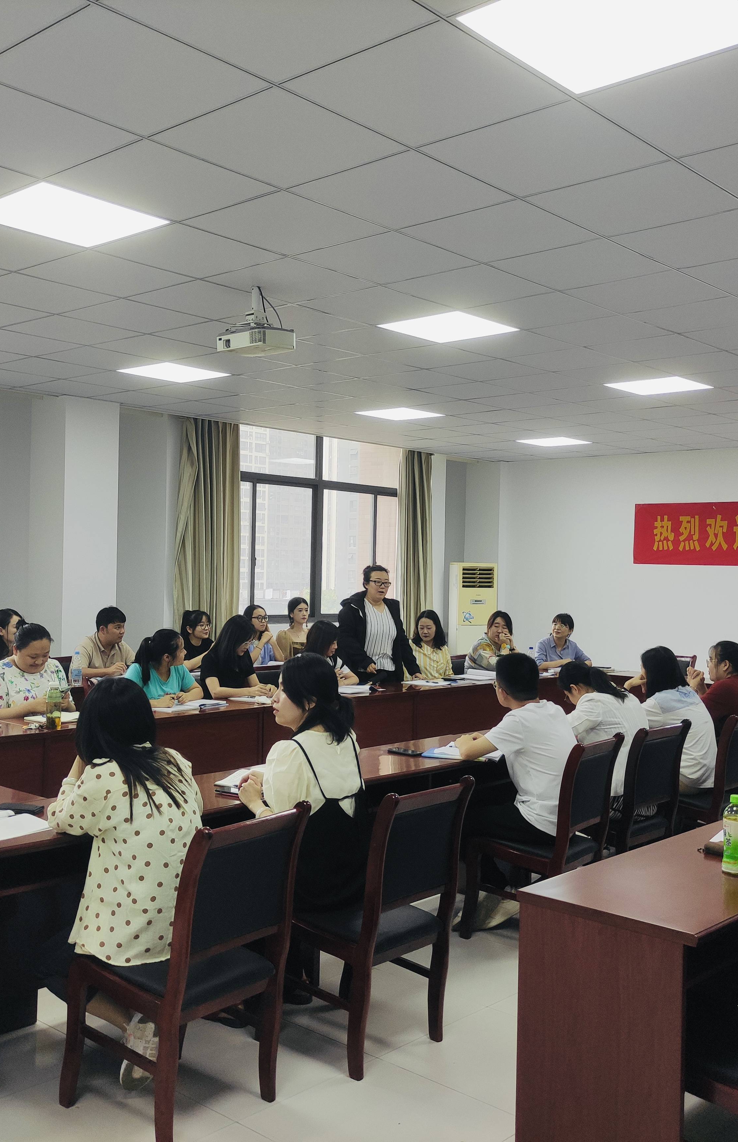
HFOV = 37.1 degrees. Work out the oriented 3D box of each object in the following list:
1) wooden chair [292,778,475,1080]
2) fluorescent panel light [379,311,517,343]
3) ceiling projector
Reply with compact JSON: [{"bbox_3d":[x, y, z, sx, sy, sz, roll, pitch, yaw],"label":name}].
[{"bbox_3d":[-0.006,1.124,3.726,0.590,0.900,0.460,1,0,42],"label":"wooden chair"},{"bbox_3d":[0.446,-1.358,6.103,0.600,0.040,0.600,1,0,42],"label":"fluorescent panel light"},{"bbox_3d":[-0.540,-1.200,5.243,0.320,0.320,0.220,1,0,42],"label":"ceiling projector"}]

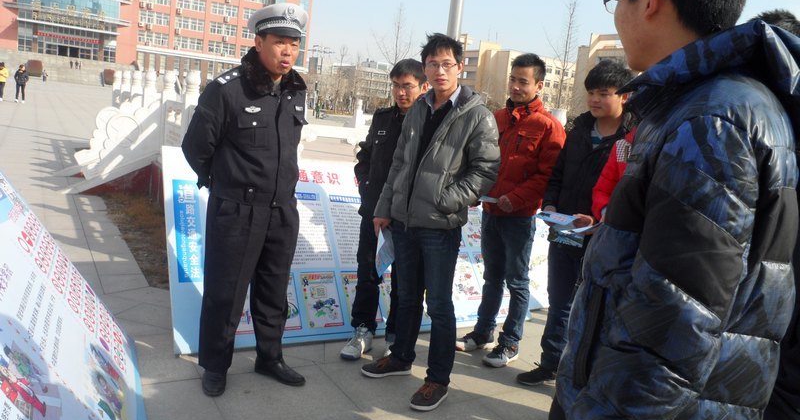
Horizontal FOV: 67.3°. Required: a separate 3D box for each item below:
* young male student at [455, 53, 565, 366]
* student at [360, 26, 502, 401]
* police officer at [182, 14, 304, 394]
[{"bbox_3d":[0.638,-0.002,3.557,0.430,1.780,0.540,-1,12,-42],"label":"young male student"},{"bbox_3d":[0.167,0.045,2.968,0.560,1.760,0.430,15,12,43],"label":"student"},{"bbox_3d":[-0.681,-0.047,2.846,0.560,1.790,0.430,-1,12,-42],"label":"police officer"}]

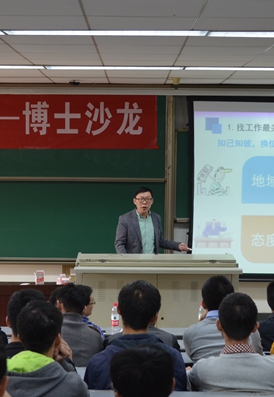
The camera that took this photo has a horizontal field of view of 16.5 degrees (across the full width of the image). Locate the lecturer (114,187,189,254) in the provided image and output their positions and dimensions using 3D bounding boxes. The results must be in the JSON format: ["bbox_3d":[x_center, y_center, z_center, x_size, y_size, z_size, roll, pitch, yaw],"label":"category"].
[{"bbox_3d":[0.128,0.751,8.980,0.680,1.725,0.450,0,3,-12],"label":"lecturer"}]

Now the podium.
[{"bbox_3d":[0.178,1.071,8.470,1.425,1.143,0.720,0,3,0],"label":"podium"}]

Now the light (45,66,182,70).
[{"bbox_3d":[-0.197,-1.141,8.303,1.224,0.080,0.300,0,3,0],"label":"light"}]

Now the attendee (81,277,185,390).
[{"bbox_3d":[-0.011,0.973,4.430,0.480,1.250,0.720,0,3,0],"label":"attendee"}]

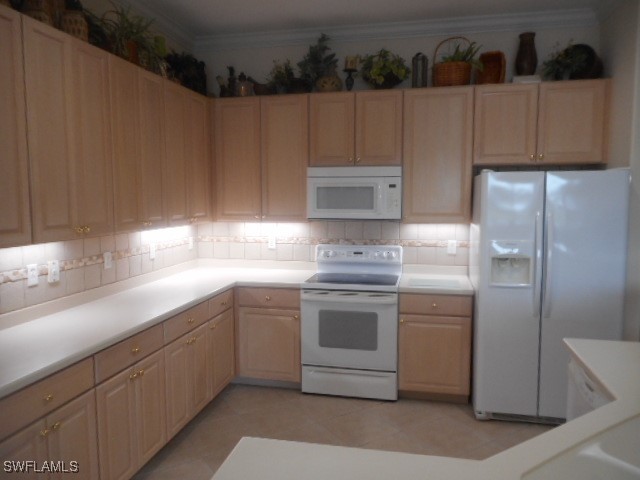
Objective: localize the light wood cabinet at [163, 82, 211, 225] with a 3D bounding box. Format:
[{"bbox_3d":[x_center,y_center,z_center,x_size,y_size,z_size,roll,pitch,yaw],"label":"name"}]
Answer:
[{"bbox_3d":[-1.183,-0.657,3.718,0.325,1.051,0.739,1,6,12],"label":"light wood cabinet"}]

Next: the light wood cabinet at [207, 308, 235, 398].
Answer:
[{"bbox_3d":[-1.013,0.846,3.633,0.537,0.610,0.435,1,6,12],"label":"light wood cabinet"}]

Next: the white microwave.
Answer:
[{"bbox_3d":[0.311,-0.393,3.911,0.762,0.424,0.407,1,4,11],"label":"white microwave"}]

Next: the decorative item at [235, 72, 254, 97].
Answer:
[{"bbox_3d":[-0.663,-1.341,4.053,0.180,0.244,0.180,1,6,12],"label":"decorative item"}]

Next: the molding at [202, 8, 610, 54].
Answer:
[{"bbox_3d":[0.474,-1.750,3.886,3.430,0.100,0.110,1,6,12],"label":"molding"}]

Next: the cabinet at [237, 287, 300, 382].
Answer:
[{"bbox_3d":[-0.354,0.732,4.029,0.556,0.777,0.607,1,6,12],"label":"cabinet"}]

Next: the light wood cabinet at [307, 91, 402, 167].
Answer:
[{"bbox_3d":[0.320,-0.909,3.916,0.762,0.587,0.323,1,4,11],"label":"light wood cabinet"}]

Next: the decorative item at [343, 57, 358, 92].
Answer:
[{"bbox_3d":[0.259,-1.371,3.868,0.126,0.321,0.120,1,4,11],"label":"decorative item"}]

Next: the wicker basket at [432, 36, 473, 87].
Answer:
[{"bbox_3d":[1.057,-1.412,3.705,0.302,0.428,0.260,1,4,11],"label":"wicker basket"}]

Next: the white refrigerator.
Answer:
[{"bbox_3d":[1.635,0.388,3.479,0.890,1.775,0.790,1,6,12],"label":"white refrigerator"}]

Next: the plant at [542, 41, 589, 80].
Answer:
[{"bbox_3d":[1.857,-1.334,3.509,0.315,0.314,0.250,1,6,12],"label":"plant"}]

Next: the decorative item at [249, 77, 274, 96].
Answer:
[{"bbox_3d":[-0.508,-1.317,4.022,0.237,0.202,0.160,1,6,12],"label":"decorative item"}]

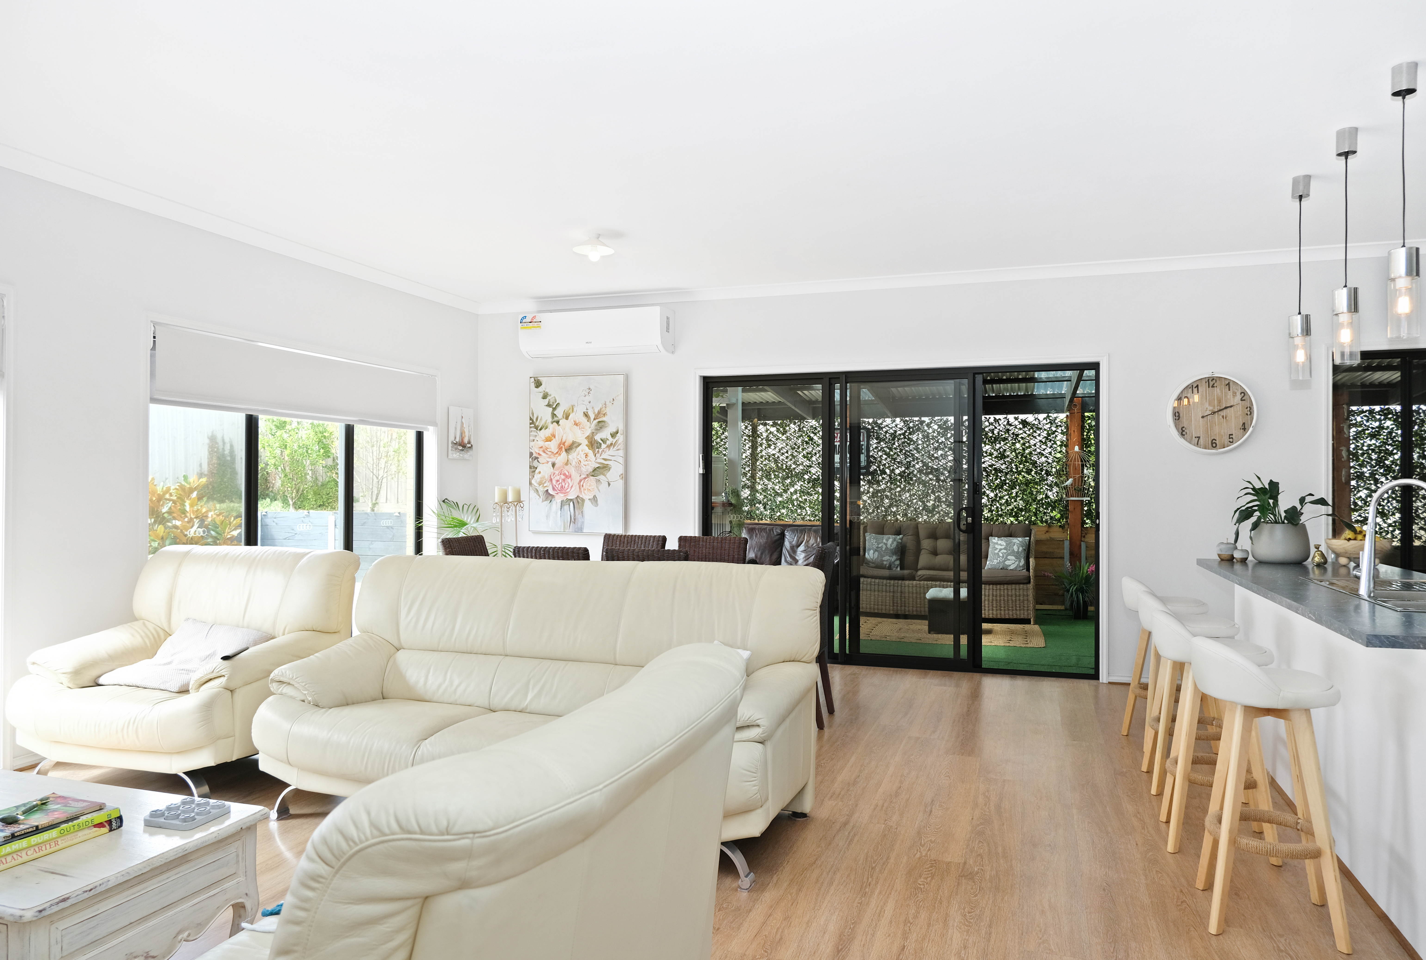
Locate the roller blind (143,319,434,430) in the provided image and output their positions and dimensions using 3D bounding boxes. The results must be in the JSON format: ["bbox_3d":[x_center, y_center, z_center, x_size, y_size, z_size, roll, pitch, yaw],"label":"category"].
[{"bbox_3d":[-2.548,-0.598,5.912,0.100,0.425,2.410,0,0,19],"label":"roller blind"}]

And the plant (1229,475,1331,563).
[{"bbox_3d":[2.821,0.196,4.542,0.470,0.440,0.430,0,0,19],"label":"plant"}]

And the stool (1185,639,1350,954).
[{"bbox_3d":[1.623,0.879,2.700,0.395,0.810,0.410,0,0,19],"label":"stool"}]

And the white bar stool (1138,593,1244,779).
[{"bbox_3d":[2.010,0.887,3.883,0.395,0.810,0.410,0,0,19],"label":"white bar stool"}]

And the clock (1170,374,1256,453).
[{"bbox_3d":[3.108,-0.416,5.729,0.488,0.490,0.065,0,0,18],"label":"clock"}]

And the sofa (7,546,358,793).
[{"bbox_3d":[-2.368,0.813,4.036,1.180,0.960,0.950,0,0,18],"label":"sofa"}]

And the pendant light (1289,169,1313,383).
[{"bbox_3d":[2.718,-0.930,4.250,0.085,0.938,0.085,0,0,18],"label":"pendant light"}]

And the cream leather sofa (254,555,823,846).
[{"bbox_3d":[-0.704,0.814,3.462,2.100,0.960,0.940,0,0,18],"label":"cream leather sofa"}]

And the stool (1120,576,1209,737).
[{"bbox_3d":[2.213,0.888,4.492,0.400,0.825,0.400,0,0,18],"label":"stool"}]

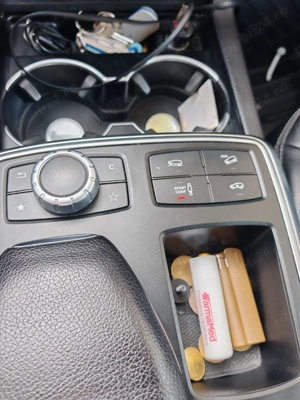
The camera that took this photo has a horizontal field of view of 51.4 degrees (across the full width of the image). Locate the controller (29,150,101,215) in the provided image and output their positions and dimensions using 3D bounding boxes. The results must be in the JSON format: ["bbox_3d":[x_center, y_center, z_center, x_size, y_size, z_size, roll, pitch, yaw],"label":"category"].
[{"bbox_3d":[-0.060,-0.014,0.217,0.045,0.017,0.045,-4,66,-11],"label":"controller"}]

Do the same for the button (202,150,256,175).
[{"bbox_3d":[0.064,-0.030,0.256,0.042,0.005,0.022,-4,66,-11],"label":"button"}]

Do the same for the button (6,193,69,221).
[{"bbox_3d":[-0.077,0.004,0.216,0.041,0.005,0.020,-4,66,-11],"label":"button"}]

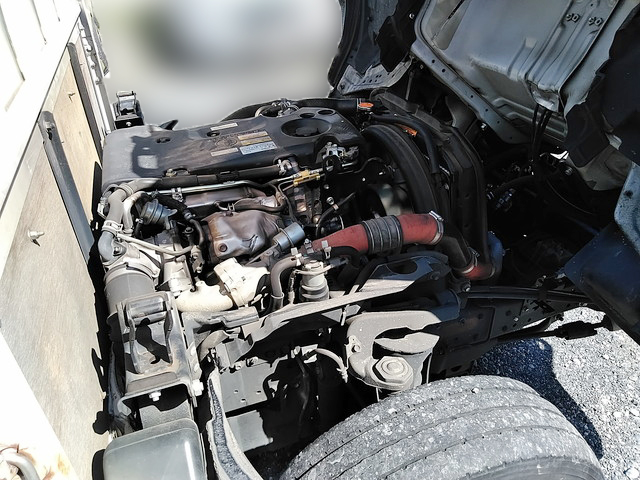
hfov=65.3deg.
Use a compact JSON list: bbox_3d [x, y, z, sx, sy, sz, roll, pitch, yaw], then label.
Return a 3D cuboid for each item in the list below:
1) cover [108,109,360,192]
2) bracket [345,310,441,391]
[{"bbox_3d":[-0.210,-0.201,1.222,0.595,0.090,0.290,-12,37,-12],"label":"cover"},{"bbox_3d":[0.141,0.232,1.027,0.195,0.095,0.185,-10,37,-13],"label":"bracket"}]

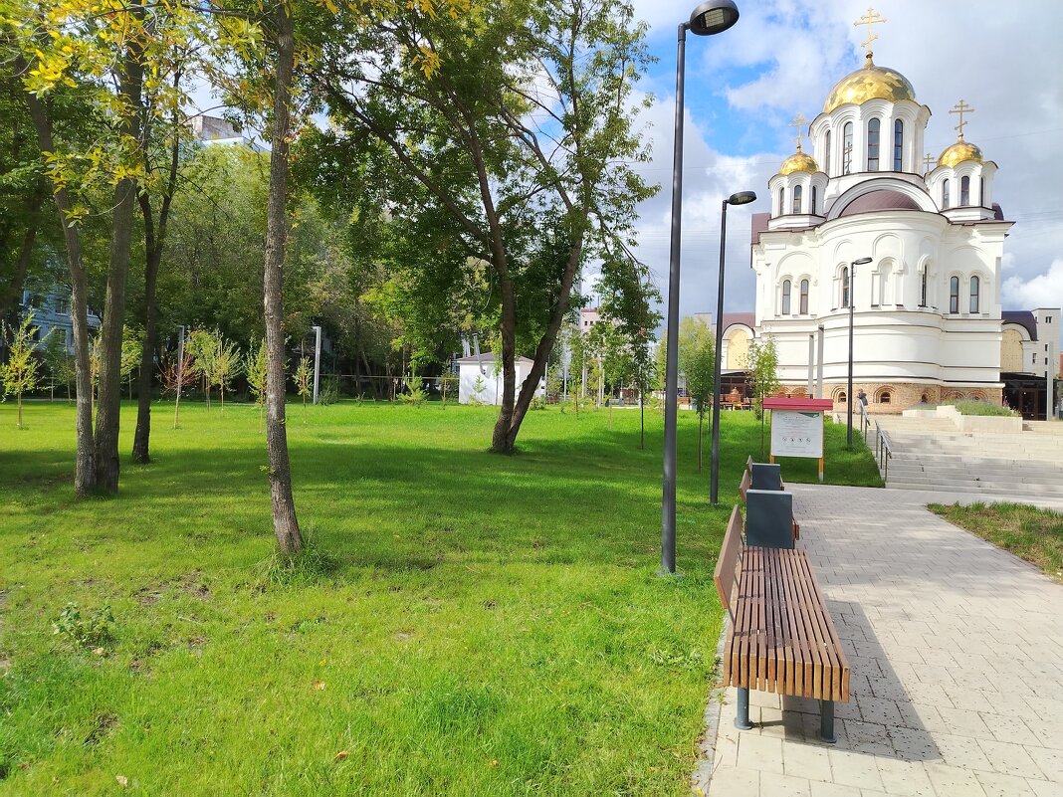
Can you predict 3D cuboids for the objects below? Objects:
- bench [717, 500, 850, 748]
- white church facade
[{"bbox_3d":[1.637,1.315,4.989,0.620,0.810,3.170,1,-1,17],"label":"bench"},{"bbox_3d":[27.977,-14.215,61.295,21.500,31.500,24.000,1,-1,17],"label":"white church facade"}]

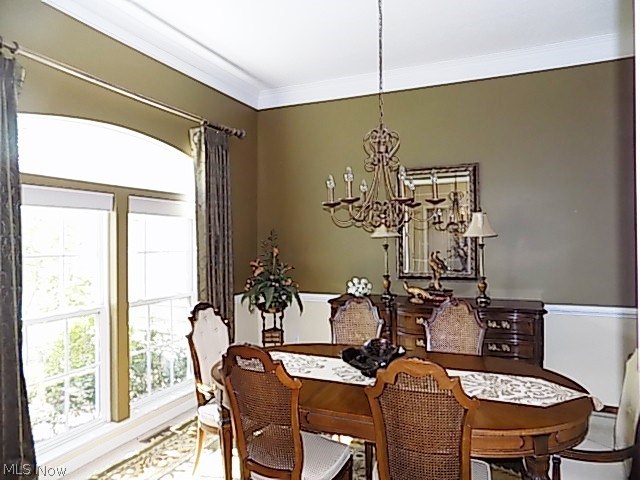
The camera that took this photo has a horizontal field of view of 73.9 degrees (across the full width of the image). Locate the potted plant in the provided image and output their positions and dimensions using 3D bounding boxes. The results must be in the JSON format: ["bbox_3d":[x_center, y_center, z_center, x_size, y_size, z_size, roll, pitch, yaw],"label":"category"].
[{"bbox_3d":[-0.481,0.327,4.227,0.600,0.810,0.570,0,0,0],"label":"potted plant"}]

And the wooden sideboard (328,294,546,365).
[{"bbox_3d":[0.981,1.007,3.748,1.800,0.925,0.500,0,0,23],"label":"wooden sideboard"}]

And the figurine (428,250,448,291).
[{"bbox_3d":[1.025,0.265,3.694,0.170,0.360,0.150,0,0,23],"label":"figurine"}]

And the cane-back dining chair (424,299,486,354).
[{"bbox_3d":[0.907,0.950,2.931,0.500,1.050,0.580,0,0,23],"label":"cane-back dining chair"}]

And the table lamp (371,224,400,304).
[{"bbox_3d":[0.582,0.163,3.752,0.270,0.770,0.270,0,0,23],"label":"table lamp"}]

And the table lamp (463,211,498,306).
[{"bbox_3d":[1.312,0.158,3.452,0.270,0.770,0.270,0,0,23],"label":"table lamp"}]

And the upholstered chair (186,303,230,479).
[{"bbox_3d":[-0.498,0.956,2.822,0.620,1.050,0.550,0,0,28],"label":"upholstered chair"}]

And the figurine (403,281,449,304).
[{"bbox_3d":[0.923,0.448,3.694,0.380,0.200,0.150,0,0,23],"label":"figurine"}]

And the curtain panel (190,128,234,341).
[{"bbox_3d":[-0.956,0.260,3.853,0.150,2.450,0.580,0,0,23],"label":"curtain panel"}]

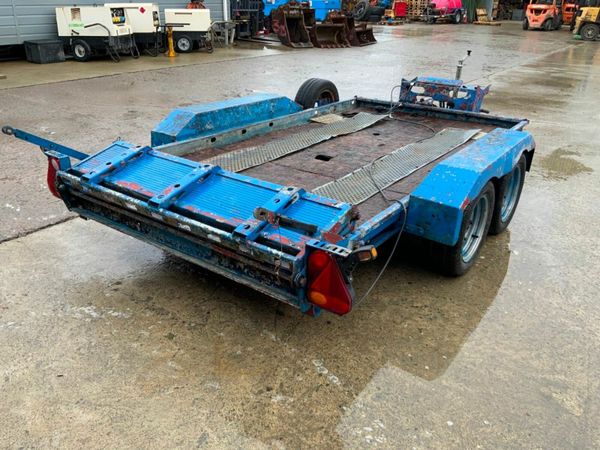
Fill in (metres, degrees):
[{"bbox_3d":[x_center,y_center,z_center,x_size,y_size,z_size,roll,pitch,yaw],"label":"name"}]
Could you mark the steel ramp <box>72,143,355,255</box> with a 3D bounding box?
[{"bbox_3d":[-0.491,-0.157,2.318,1.450,0.105,0.370,18,34,30],"label":"steel ramp"}]

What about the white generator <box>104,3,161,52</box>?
[{"bbox_3d":[-4.833,-5.699,14.724,1.400,1.420,0.950,0,24,-5],"label":"white generator"}]

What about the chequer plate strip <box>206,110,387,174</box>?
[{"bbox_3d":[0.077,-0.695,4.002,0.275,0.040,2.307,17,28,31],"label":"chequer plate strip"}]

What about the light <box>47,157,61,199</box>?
[{"bbox_3d":[-1.268,-0.247,2.627,0.160,0.195,0.065,18,28,30],"label":"light"}]

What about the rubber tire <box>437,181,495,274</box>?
[{"bbox_3d":[0.890,0.004,2.769,0.180,0.575,0.575,18,28,30],"label":"rubber tire"}]

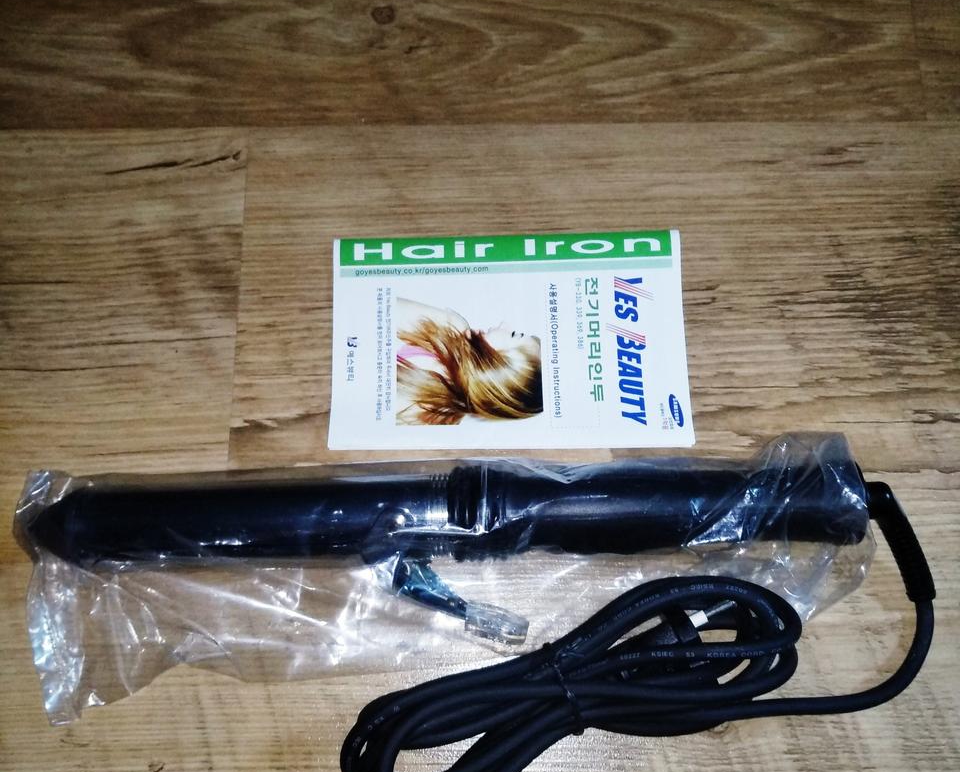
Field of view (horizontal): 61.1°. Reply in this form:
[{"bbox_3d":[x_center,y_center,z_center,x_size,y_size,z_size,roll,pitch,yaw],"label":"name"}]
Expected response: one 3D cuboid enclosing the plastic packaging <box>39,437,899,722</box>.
[{"bbox_3d":[-0.015,0.074,0.332,0.361,0.040,0.104,-4,78,0],"label":"plastic packaging"}]

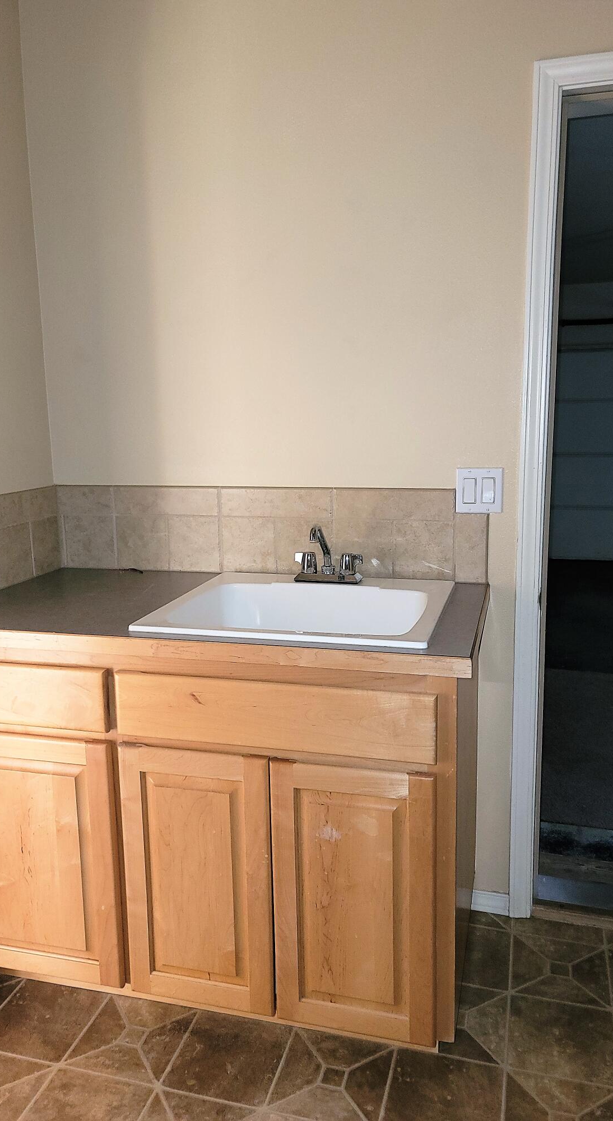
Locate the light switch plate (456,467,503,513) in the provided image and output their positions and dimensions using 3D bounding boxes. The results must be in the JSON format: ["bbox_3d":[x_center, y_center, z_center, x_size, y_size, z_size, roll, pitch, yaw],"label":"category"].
[{"bbox_3d":[0.436,-0.176,2.041,0.115,0.114,0.010,2,11,15],"label":"light switch plate"}]

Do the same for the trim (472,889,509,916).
[{"bbox_3d":[0.507,0.941,2.232,0.101,0.064,0.013,2,11,15],"label":"trim"}]

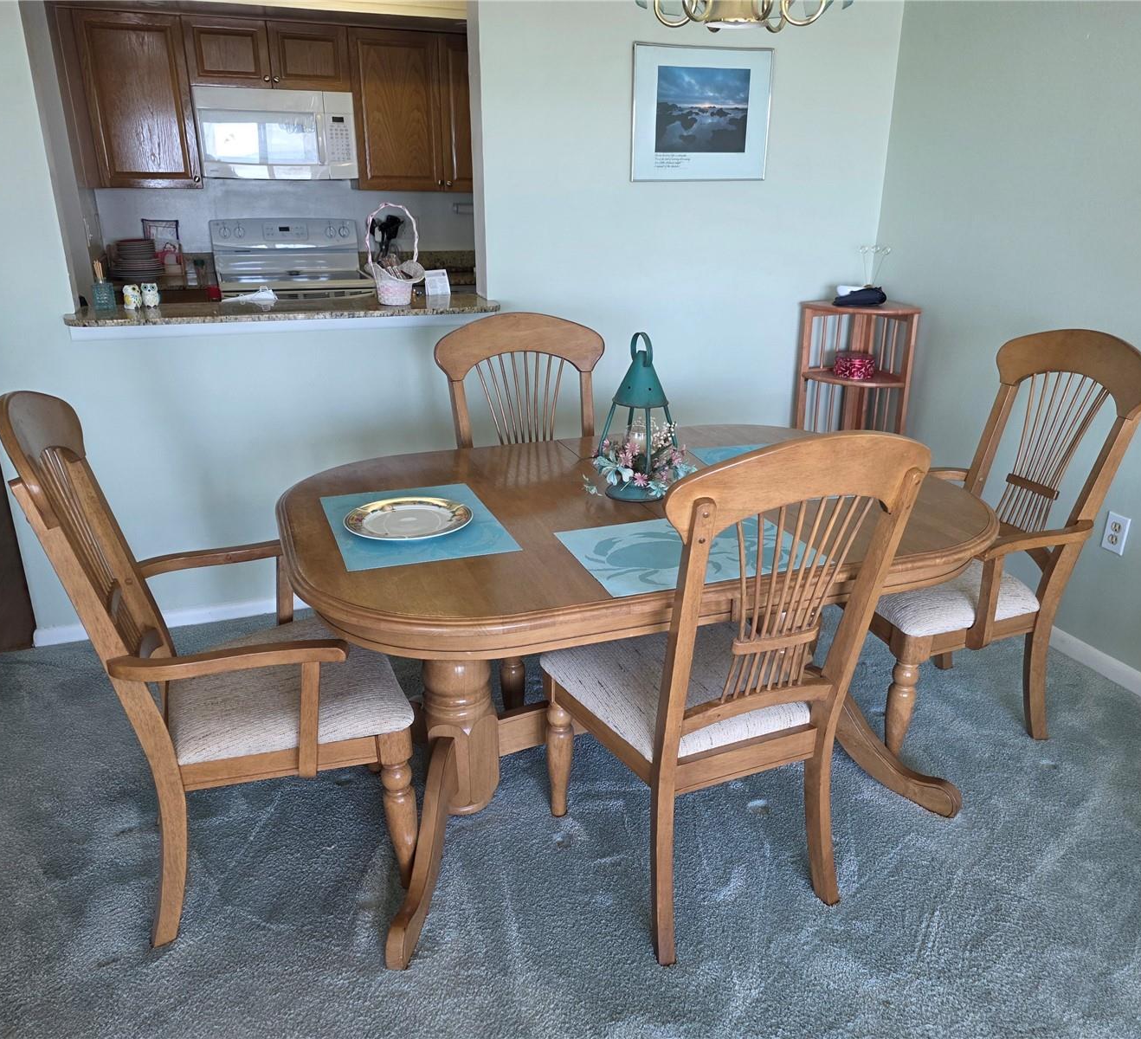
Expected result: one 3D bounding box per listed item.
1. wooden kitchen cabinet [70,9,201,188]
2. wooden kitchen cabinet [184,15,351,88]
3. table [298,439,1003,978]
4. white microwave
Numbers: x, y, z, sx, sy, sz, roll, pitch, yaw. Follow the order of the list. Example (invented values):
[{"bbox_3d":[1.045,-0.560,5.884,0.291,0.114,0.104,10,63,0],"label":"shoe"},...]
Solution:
[{"bbox_3d":[-2.111,-2.025,4.506,0.491,0.759,0.325,-7,21,-19],"label":"wooden kitchen cabinet"},{"bbox_3d":[-1.523,-2.312,4.631,0.760,0.300,0.325,-7,21,-19],"label":"wooden kitchen cabinet"},{"bbox_3d":[0.135,0.298,2.223,1.533,0.745,1.072,-7,21,-19],"label":"table"},{"bbox_3d":[-1.513,-1.972,4.738,0.758,0.409,0.370,-7,21,-19],"label":"white microwave"}]

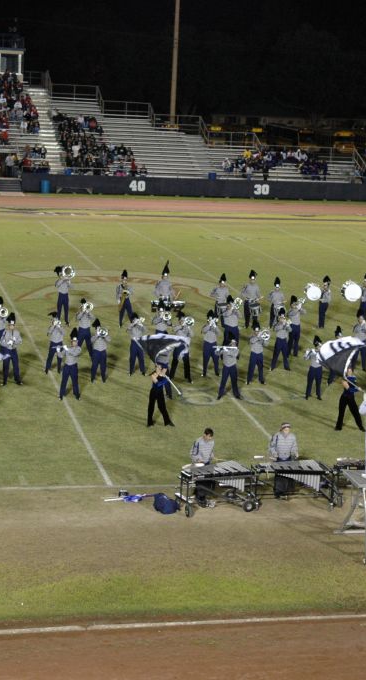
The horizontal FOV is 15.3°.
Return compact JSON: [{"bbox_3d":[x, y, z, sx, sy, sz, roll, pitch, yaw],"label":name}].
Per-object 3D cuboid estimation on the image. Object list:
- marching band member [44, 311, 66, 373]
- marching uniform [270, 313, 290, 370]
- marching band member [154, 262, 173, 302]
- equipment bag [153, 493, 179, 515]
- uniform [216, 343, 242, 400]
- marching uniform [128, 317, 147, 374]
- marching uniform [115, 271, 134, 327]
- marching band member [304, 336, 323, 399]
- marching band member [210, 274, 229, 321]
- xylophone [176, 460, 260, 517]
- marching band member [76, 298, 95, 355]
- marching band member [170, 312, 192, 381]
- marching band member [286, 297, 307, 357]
[{"bbox_3d":[-3.573,0.076,38.244,0.560,1.770,0.520,-1,12,-19],"label":"marching band member"},{"bbox_3d":[2.885,-0.024,40.353,0.580,1.870,0.460,-1,12,-18],"label":"marching uniform"},{"bbox_3d":[-0.598,-1.526,45.342,0.600,2.190,0.500,0,12,-13],"label":"marching band member"},{"bbox_3d":[-0.321,3.300,27.590,0.490,0.330,0.380,-2,12,-23],"label":"equipment bag"},{"bbox_3d":[1.224,0.728,36.679,0.620,1.770,0.420,0,12,-13],"label":"uniform"},{"bbox_3d":[-1.293,0.103,38.764,0.560,1.830,0.460,-1,12,-18],"label":"marching uniform"},{"bbox_3d":[-1.854,-1.399,45.311,0.600,1.870,0.500,1,11,-11],"label":"marching uniform"},{"bbox_3d":[3.553,0.757,36.937,0.580,1.780,0.480,0,12,-13],"label":"marching band member"},{"bbox_3d":[1.332,-1.336,45.930,0.620,1.830,0.500,0,12,-13],"label":"marching band member"},{"bbox_3d":[0.663,3.013,27.892,1.480,0.860,0.800,-2,12,-23],"label":"xylophone"},{"bbox_3d":[-2.805,-0.314,39.916,0.580,1.830,0.550,0,12,-13],"label":"marching band member"},{"bbox_3d":[-0.037,0.211,38.117,0.620,1.950,0.580,-1,12,-21],"label":"marching band member"},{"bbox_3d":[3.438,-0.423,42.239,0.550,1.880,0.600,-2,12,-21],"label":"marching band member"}]

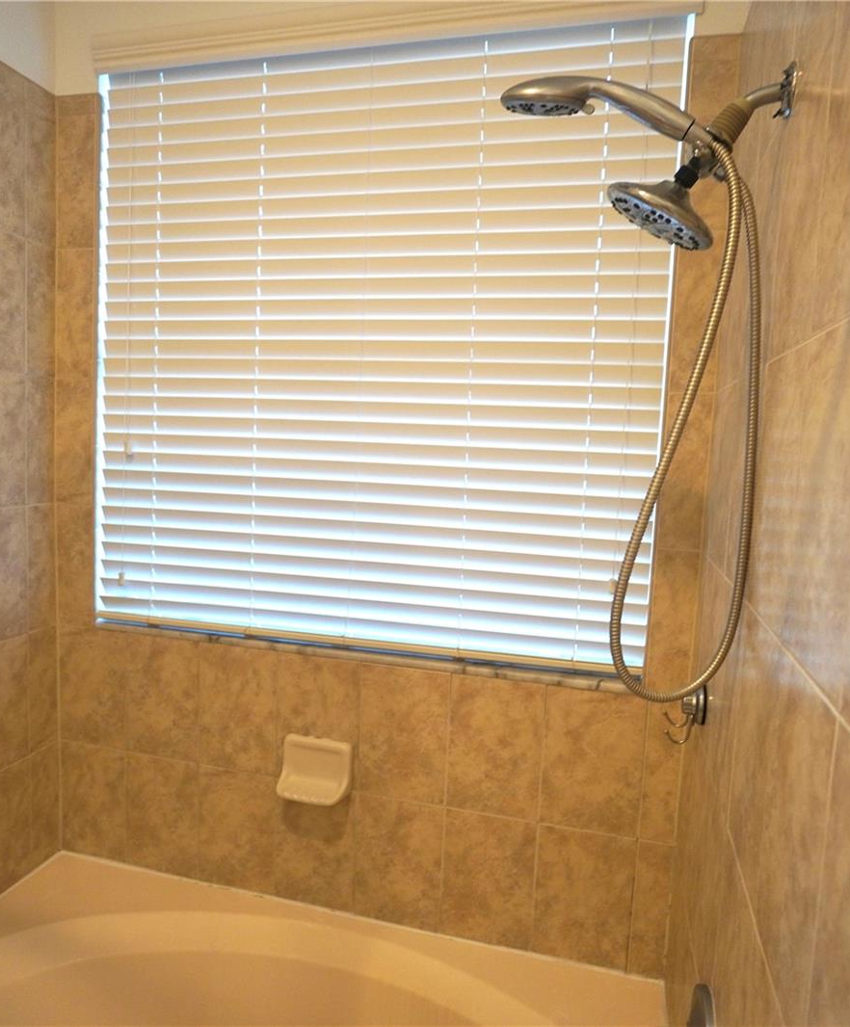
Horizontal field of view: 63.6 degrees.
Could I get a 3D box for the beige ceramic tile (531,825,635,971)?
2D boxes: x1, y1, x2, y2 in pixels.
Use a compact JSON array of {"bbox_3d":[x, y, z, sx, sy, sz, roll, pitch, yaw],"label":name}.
[{"bbox_3d":[0.340,0.824,1.472,0.201,0.298,0.010,4,5,14],"label":"beige ceramic tile"}]

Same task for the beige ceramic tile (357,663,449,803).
[{"bbox_3d":[-0.047,0.495,1.544,0.207,0.304,0.010,4,5,14],"label":"beige ceramic tile"}]

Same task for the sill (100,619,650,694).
[{"bbox_3d":[-0.185,0.309,1.574,1.290,0.026,0.090,4,6,15],"label":"sill"}]

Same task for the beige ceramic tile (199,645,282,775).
[{"bbox_3d":[-0.443,0.463,1.629,0.203,0.302,0.010,4,6,15],"label":"beige ceramic tile"}]

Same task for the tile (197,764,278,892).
[{"bbox_3d":[-0.462,0.770,1.671,0.203,0.298,0.010,4,5,14],"label":"tile"}]

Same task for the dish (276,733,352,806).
[{"bbox_3d":[-0.256,0.583,1.560,0.160,0.128,0.074,4,5,14],"label":"dish"}]

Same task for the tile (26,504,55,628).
[{"bbox_3d":[-0.945,0.133,1.689,0.010,0.306,0.090,4,5,14],"label":"tile"}]

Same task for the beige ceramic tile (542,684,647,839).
[{"bbox_3d":[0.353,0.522,1.444,0.201,0.304,0.010,4,5,14],"label":"beige ceramic tile"}]

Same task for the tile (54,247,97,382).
[{"bbox_3d":[-0.835,-0.477,1.646,0.121,0.302,0.010,4,6,15],"label":"tile"}]

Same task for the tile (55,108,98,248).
[{"bbox_3d":[-0.817,-0.777,1.612,0.121,0.297,0.010,4,6,15],"label":"tile"}]

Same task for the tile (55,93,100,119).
[{"bbox_3d":[-0.809,-0.949,1.594,0.121,0.044,0.010,4,6,15],"label":"tile"}]

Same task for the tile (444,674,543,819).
[{"bbox_3d":[0.151,0.504,1.472,0.202,0.302,0.010,4,6,15],"label":"tile"}]

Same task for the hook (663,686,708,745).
[{"bbox_3d":[0.443,0.342,1.172,0.070,0.102,0.067,4,5,14],"label":"hook"}]

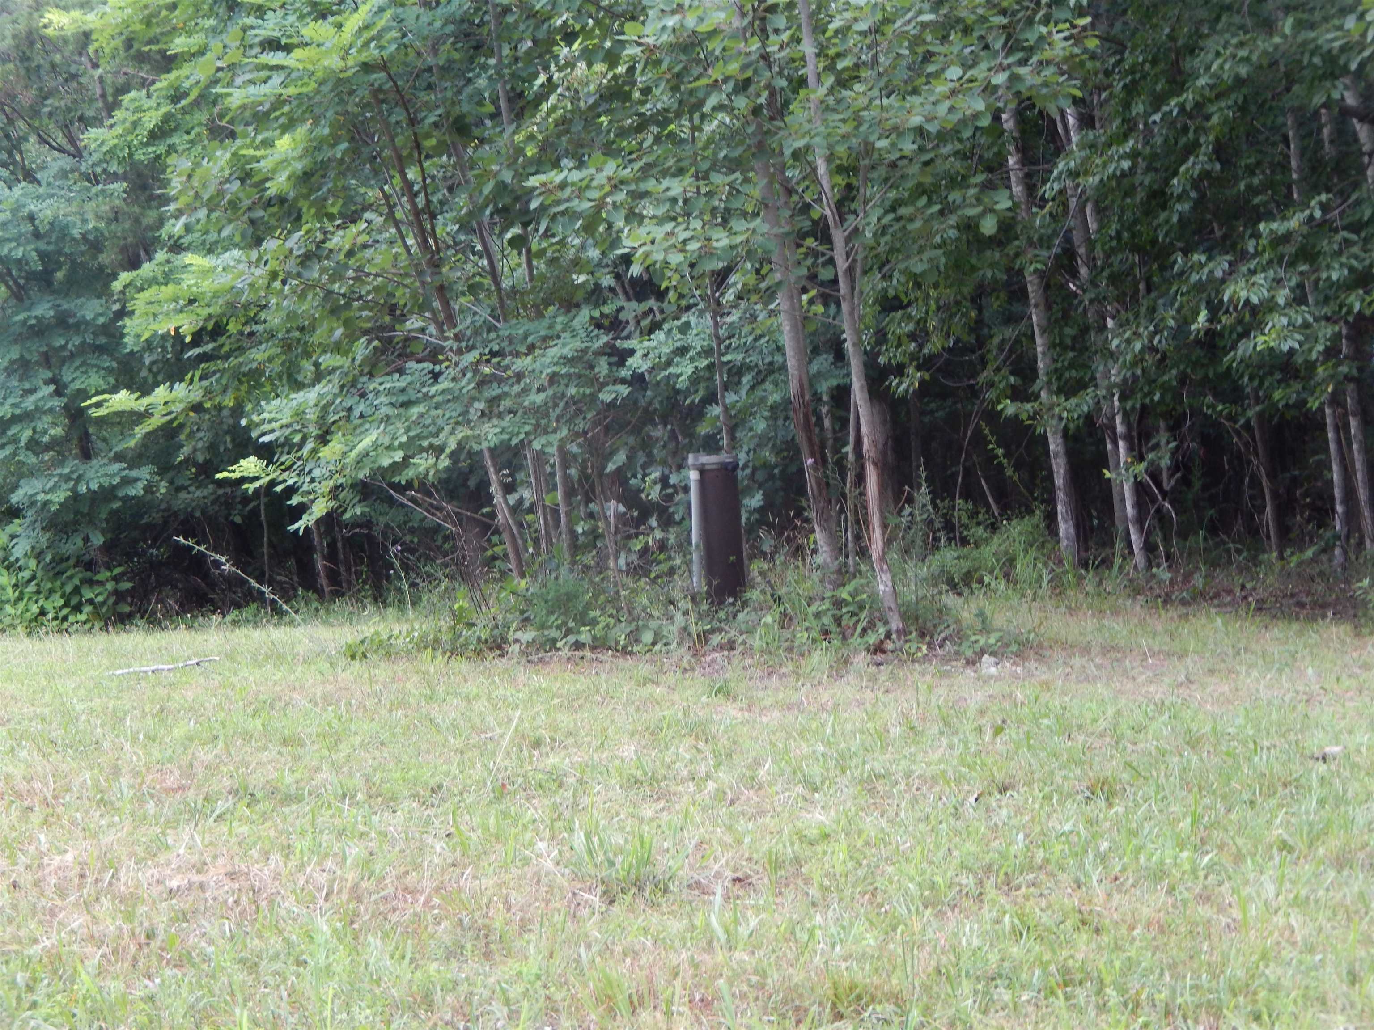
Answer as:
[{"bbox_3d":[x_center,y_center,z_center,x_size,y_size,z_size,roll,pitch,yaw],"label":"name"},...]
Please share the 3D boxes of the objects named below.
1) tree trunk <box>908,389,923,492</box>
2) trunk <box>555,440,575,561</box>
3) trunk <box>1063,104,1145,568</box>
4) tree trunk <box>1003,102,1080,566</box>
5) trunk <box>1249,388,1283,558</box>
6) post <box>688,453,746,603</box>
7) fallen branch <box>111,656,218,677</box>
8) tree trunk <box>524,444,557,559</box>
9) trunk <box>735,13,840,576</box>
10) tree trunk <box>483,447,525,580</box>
[{"bbox_3d":[1.415,-0.449,17.980,0.067,0.668,0.067,-4,3,0],"label":"tree trunk"},{"bbox_3d":[-0.581,-0.061,13.883,0.051,0.574,0.051,-6,3,0],"label":"trunk"},{"bbox_3d":[2.160,-0.915,14.928,0.111,2.416,0.111,-9,3,0],"label":"trunk"},{"bbox_3d":[1.856,-0.941,15.127,0.113,2.447,0.113,-8,3,0],"label":"tree trunk"},{"bbox_3d":[3.289,-0.234,16.471,0.080,0.977,0.080,-9,3,0],"label":"trunk"},{"bbox_3d":[0.144,0.073,12.580,0.215,0.685,0.215,-5,3,0],"label":"post"},{"bbox_3d":[-2.199,0.637,12.200,0.500,0.055,0.060,-6,4,-25],"label":"fallen branch"},{"bbox_3d":[-0.710,-0.054,13.883,0.072,0.585,0.072,-9,3,0],"label":"tree trunk"},{"bbox_3d":[0.470,-0.969,13.122,0.147,2.617,0.147,-9,3,0],"label":"trunk"},{"bbox_3d":[-0.870,0.001,13.780,0.077,0.669,0.077,-14,3,0],"label":"tree trunk"}]

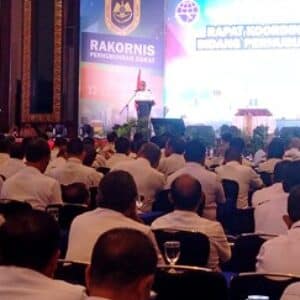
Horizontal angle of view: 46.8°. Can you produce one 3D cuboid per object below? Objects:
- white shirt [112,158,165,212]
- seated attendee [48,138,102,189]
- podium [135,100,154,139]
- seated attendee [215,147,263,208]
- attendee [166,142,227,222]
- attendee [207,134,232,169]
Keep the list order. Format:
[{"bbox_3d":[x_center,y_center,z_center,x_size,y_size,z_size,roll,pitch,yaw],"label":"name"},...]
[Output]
[{"bbox_3d":[-0.085,0.360,3.181,0.490,0.580,0.340,3,6,22],"label":"white shirt"},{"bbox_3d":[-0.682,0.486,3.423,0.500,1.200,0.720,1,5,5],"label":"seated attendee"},{"bbox_3d":[-0.142,-0.780,9.350,0.540,1.100,0.450,0,5,-5],"label":"podium"},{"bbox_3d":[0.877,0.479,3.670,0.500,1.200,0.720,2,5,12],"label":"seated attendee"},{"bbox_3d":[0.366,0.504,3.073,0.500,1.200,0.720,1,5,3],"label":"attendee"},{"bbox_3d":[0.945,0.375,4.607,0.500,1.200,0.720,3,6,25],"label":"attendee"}]

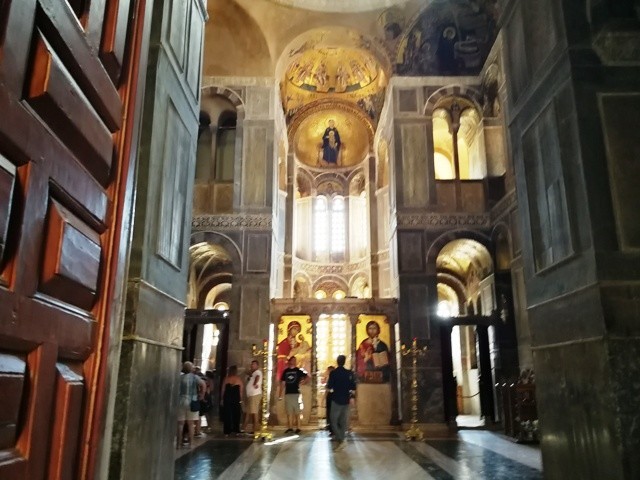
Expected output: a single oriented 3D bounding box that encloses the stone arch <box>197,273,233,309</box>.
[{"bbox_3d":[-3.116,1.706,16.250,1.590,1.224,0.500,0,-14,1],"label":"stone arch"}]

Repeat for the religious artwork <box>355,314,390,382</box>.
[{"bbox_3d":[1.371,2.799,12.832,0.870,1.698,0.080,0,-14,1],"label":"religious artwork"}]

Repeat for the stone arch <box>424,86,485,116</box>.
[{"bbox_3d":[3.907,-3.973,14.712,1.749,1.059,0.500,0,-14,1],"label":"stone arch"}]

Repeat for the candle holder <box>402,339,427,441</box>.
[{"bbox_3d":[2.149,3.367,11.325,0.600,2.201,0.500,0,-14,1],"label":"candle holder"}]

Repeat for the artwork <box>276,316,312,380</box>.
[{"bbox_3d":[-0.637,2.800,12.851,0.906,1.693,0.080,0,-14,1],"label":"artwork"}]

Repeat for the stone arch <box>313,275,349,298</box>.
[{"bbox_3d":[0.416,1.831,19.405,1.406,0.931,0.350,0,-14,1],"label":"stone arch"}]

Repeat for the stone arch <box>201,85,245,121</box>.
[{"bbox_3d":[-2.945,-3.947,14.772,1.531,1.160,0.500,0,-14,1],"label":"stone arch"}]

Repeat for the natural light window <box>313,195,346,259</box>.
[{"bbox_3d":[0.378,-0.516,19.940,1.349,2.657,0.250,0,-14,1],"label":"natural light window"}]

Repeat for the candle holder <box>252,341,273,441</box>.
[{"bbox_3d":[-1.238,3.366,11.246,0.570,2.140,0.500,0,-14,1],"label":"candle holder"}]

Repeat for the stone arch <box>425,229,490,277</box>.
[{"bbox_3d":[3.741,0.388,13.626,1.764,1.318,0.500,0,-14,1],"label":"stone arch"}]

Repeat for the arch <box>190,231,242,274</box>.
[{"bbox_3d":[-2.873,0.391,13.690,1.606,1.214,0.500,0,-14,1],"label":"arch"}]

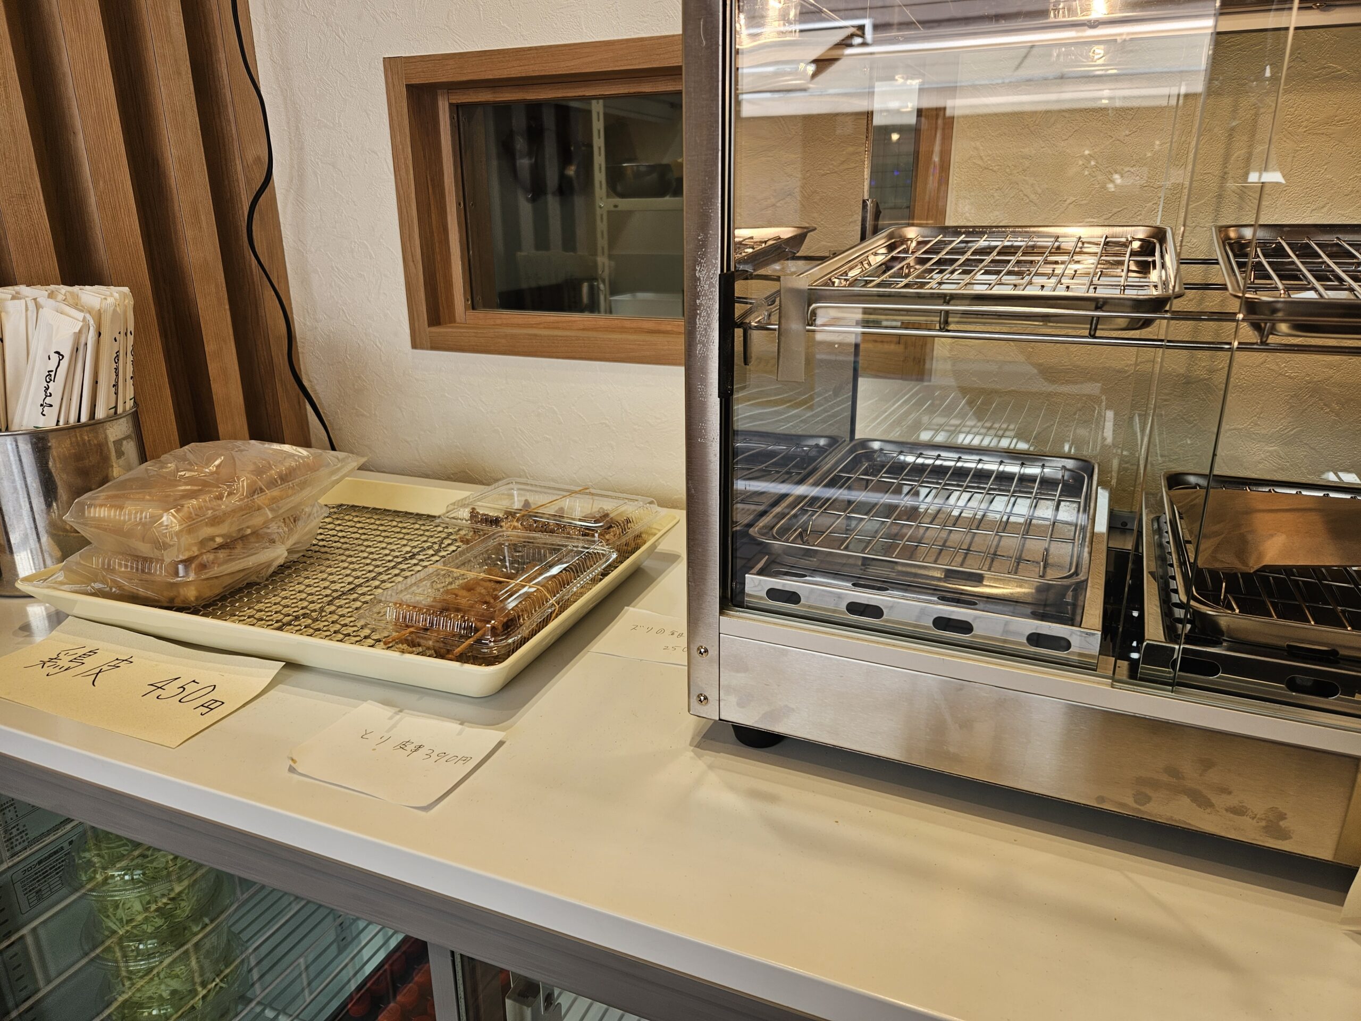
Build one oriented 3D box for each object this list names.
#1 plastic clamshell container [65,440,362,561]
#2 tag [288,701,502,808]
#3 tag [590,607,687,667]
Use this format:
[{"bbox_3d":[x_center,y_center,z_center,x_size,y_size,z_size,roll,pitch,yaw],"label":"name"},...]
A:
[{"bbox_3d":[-0.379,-0.019,0.760,0.124,0.048,0.199,5,19,16],"label":"plastic clamshell container"},{"bbox_3d":[-0.165,0.140,0.529,0.101,0.005,0.075,7,20,21],"label":"tag"},{"bbox_3d":[-0.007,0.093,0.666,0.102,0.004,0.076,6,20,18],"label":"tag"}]

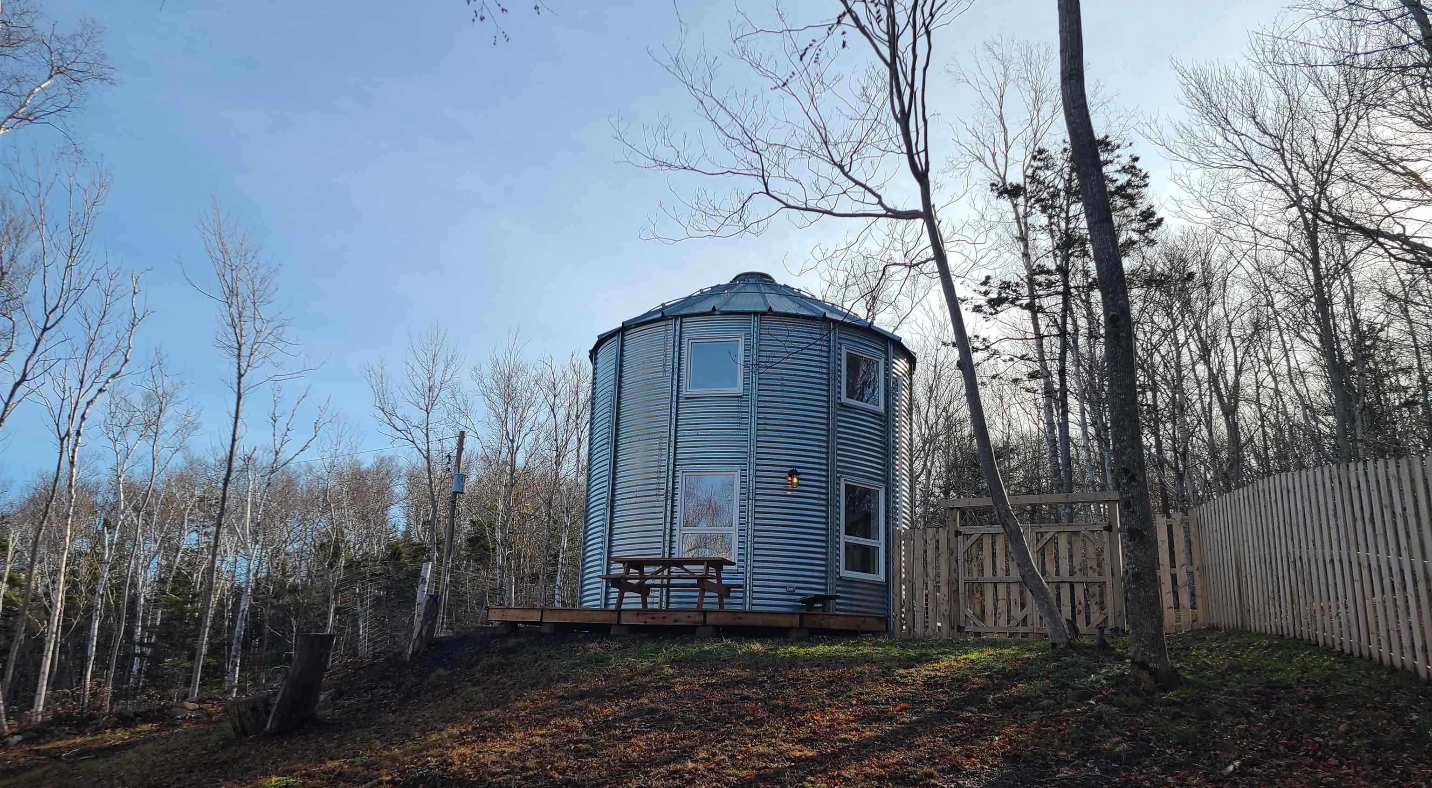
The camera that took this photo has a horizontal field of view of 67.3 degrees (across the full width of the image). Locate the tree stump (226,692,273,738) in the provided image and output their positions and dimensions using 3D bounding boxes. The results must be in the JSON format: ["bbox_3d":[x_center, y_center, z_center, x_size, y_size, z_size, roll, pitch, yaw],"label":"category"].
[{"bbox_3d":[-6.018,4.138,13.869,0.600,0.550,0.600,7,-15,-21],"label":"tree stump"}]

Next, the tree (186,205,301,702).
[{"bbox_3d":[-10.039,0.928,22.011,2.700,10.300,2.600,8,-15,-24],"label":"tree"}]

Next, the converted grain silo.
[{"bbox_3d":[0.688,1.154,21.607,6.600,7.350,6.600,3,-14,-3],"label":"converted grain silo"}]

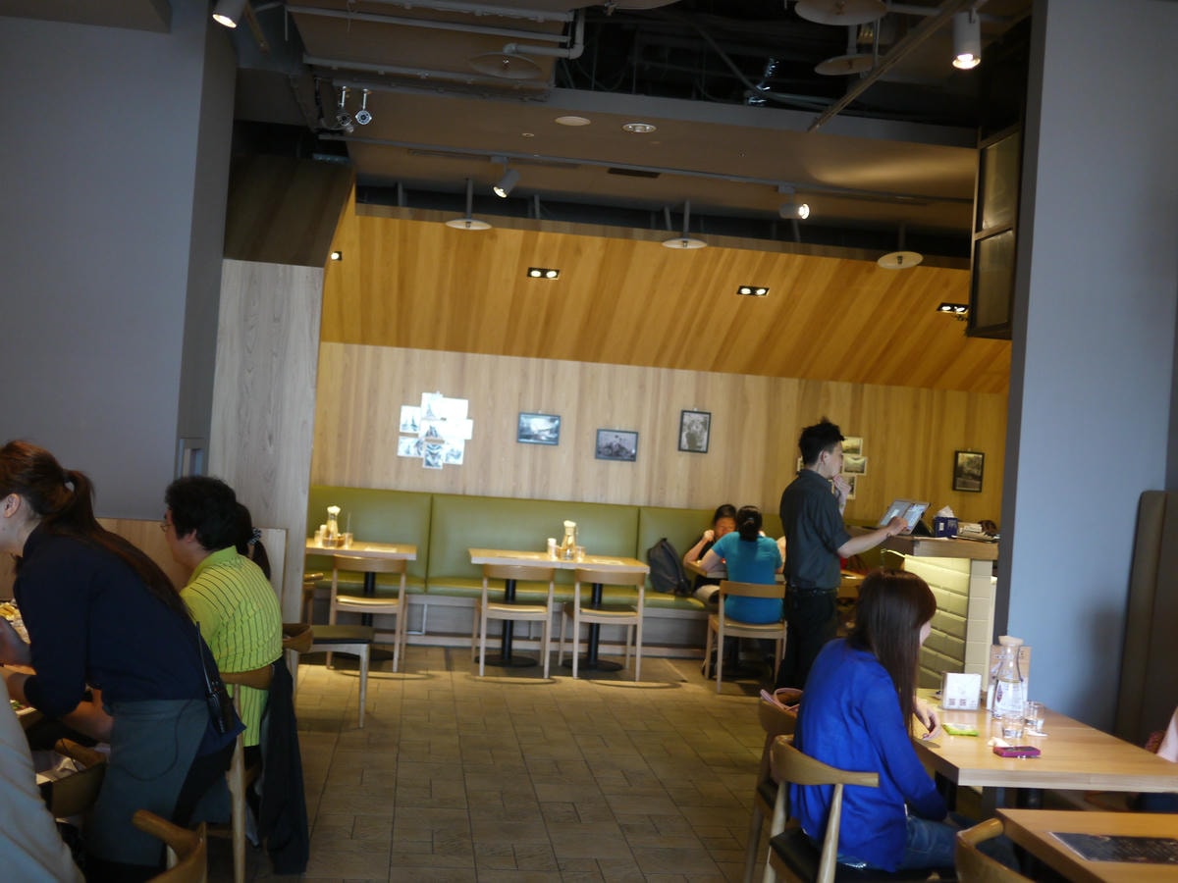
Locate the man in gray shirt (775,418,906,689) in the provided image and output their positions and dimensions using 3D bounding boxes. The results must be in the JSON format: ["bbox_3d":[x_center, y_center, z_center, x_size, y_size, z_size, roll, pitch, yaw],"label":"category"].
[{"bbox_3d":[1.580,0.792,8.699,0.700,1.800,0.520,4,-1,-21],"label":"man in gray shirt"}]

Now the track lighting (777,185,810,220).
[{"bbox_3d":[1.258,-1.469,8.366,0.165,0.205,0.095,3,-1,35],"label":"track lighting"}]

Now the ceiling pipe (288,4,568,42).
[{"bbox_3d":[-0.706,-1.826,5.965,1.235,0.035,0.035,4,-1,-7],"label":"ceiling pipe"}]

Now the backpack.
[{"bbox_3d":[0.633,0.996,10.727,0.300,0.430,0.200,4,-1,23],"label":"backpack"}]

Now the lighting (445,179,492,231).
[{"bbox_3d":[-0.764,-1.532,8.760,0.300,0.310,0.300,4,-1,-7],"label":"lighting"}]

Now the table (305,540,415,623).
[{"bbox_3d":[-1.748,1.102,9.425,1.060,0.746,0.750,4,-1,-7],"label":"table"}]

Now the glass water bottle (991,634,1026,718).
[{"bbox_3d":[1.356,0.752,4.371,0.100,0.258,0.100,4,-1,-7],"label":"glass water bottle"}]

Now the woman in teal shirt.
[{"bbox_3d":[1.029,1.053,9.337,0.530,1.220,0.720,4,-1,-2],"label":"woman in teal shirt"}]

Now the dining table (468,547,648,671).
[{"bbox_3d":[-0.244,1.206,9.728,1.230,0.740,0.780,4,-1,-7],"label":"dining table"}]

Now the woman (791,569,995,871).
[{"bbox_3d":[0.833,0.948,3.606,0.720,1.220,0.460,4,-1,-17],"label":"woman"}]

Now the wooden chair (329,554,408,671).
[{"bbox_3d":[-1.469,1.130,9.106,0.480,0.720,0.540,4,-1,-7],"label":"wooden chair"}]

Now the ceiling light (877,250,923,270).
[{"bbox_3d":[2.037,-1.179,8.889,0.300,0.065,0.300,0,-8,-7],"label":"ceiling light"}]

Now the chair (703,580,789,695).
[{"bbox_3d":[1.073,1.310,9.190,0.480,0.710,0.540,4,-1,0],"label":"chair"}]

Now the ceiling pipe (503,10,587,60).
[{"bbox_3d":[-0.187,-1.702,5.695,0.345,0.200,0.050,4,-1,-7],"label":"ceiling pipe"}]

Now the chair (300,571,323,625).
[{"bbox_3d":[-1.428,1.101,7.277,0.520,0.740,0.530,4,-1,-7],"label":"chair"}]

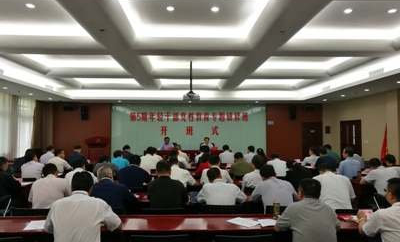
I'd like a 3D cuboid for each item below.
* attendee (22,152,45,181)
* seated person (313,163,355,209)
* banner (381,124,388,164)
[{"bbox_3d":[-3.166,1.207,5.981,0.540,1.230,0.760,0,-2,2],"label":"attendee"},{"bbox_3d":[1.580,1.142,3.791,0.560,1.220,0.760,0,-2,-8],"label":"seated person"},{"bbox_3d":[5.400,0.621,9.107,0.250,1.270,0.250,-1,-2,28],"label":"banner"}]

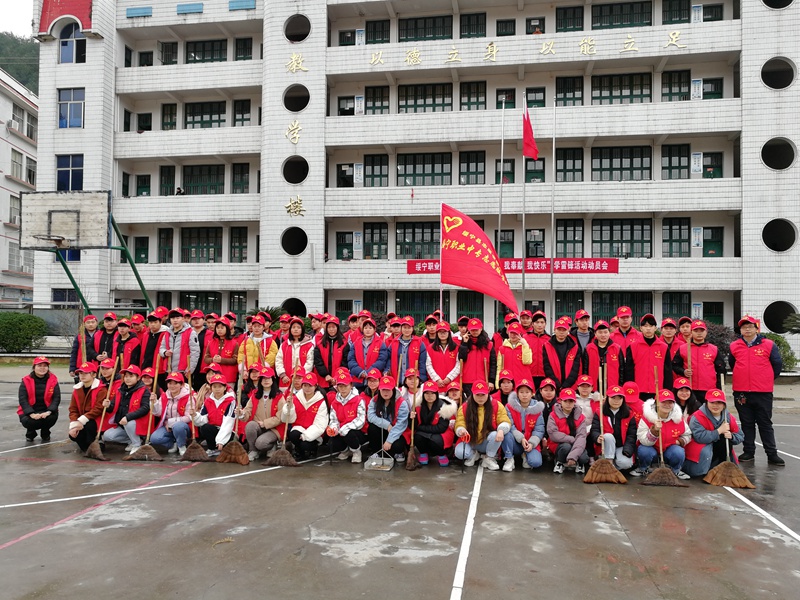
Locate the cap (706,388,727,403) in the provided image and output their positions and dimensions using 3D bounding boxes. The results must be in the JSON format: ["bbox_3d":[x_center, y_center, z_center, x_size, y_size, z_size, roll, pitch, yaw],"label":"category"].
[{"bbox_3d":[3.424,1.033,6.750,0.190,0.150,0.250,0,-3,23],"label":"cap"}]

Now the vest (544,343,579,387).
[{"bbox_3d":[2.109,0.808,8.200,0.480,0.640,0.280,0,-1,11],"label":"vest"}]

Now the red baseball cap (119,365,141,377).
[{"bbox_3d":[-3.237,0.845,7.500,0.190,0.140,0.260,0,-1,7],"label":"red baseball cap"}]

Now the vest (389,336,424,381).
[{"bbox_3d":[0.076,0.853,8.650,0.460,0.680,0.300,1,-2,0],"label":"vest"}]

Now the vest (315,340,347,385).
[{"bbox_3d":[-0.933,0.865,8.500,0.440,0.660,0.300,1,-2,0],"label":"vest"}]

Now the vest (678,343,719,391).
[{"bbox_3d":[3.875,0.863,8.100,0.490,0.630,0.290,0,-3,23],"label":"vest"}]

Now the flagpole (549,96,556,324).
[{"bbox_3d":[5.522,-2.573,22.580,0.120,9.530,0.120,1,-1,10],"label":"flagpole"}]

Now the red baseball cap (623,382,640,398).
[{"bbox_3d":[2.727,1.084,7.350,0.190,0.150,0.260,0,33,14],"label":"red baseball cap"}]

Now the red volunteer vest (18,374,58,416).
[{"bbox_3d":[-4.808,1.264,8.300,0.530,0.600,0.380,1,-1,-25],"label":"red volunteer vest"}]

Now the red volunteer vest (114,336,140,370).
[{"bbox_3d":[-4.112,0.791,9.400,0.430,0.560,0.280,1,-3,-12],"label":"red volunteer vest"}]

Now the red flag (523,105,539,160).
[{"bbox_3d":[4.601,-5.905,22.000,0.550,1.920,0.320,0,-3,10],"label":"red flag"}]

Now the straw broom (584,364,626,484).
[{"bbox_3d":[2.130,1.297,6.500,0.450,1.240,0.160,0,-1,10],"label":"straw broom"}]

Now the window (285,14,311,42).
[{"bbox_3d":[-4.810,-12.798,29.376,1.320,1.320,0.250,0,-2,9],"label":"window"}]

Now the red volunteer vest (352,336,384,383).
[{"bbox_3d":[-0.418,0.784,8.150,0.440,0.620,0.280,1,-1,-3],"label":"red volunteer vest"}]

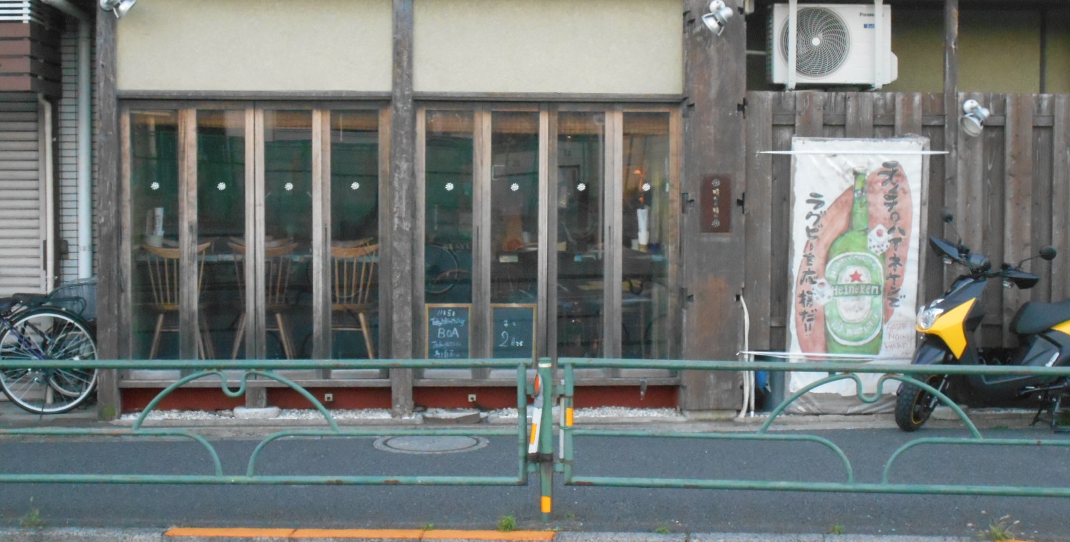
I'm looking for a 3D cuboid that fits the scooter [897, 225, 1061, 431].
[{"bbox_3d":[3.090,0.377,11.394,1.820,1.240,0.720,-1,3,-16],"label":"scooter"}]

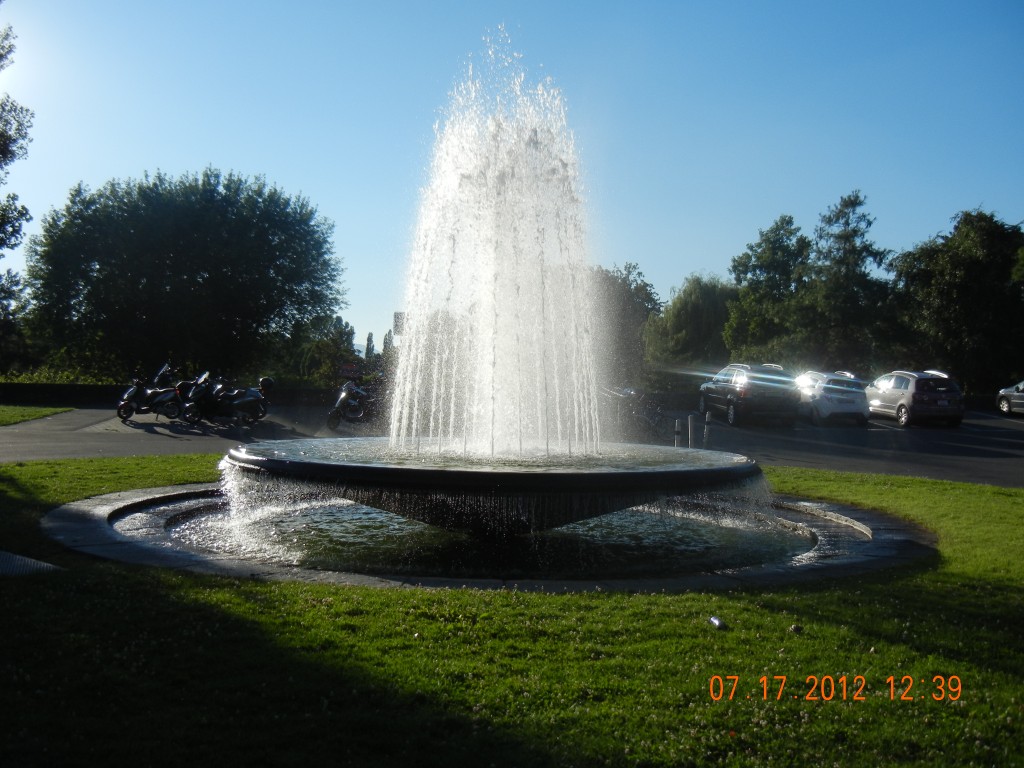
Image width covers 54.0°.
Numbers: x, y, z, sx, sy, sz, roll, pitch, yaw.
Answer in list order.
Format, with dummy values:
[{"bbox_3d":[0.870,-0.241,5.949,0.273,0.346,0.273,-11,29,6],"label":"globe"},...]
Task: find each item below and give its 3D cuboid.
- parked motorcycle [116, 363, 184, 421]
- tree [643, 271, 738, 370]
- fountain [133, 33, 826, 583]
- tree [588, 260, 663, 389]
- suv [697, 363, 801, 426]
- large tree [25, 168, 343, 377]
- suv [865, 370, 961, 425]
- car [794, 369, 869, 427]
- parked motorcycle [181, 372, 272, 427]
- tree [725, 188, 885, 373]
[{"bbox_3d":[-10.019,0.359,27.800,1.850,1.240,0.740,1,0,-12],"label":"parked motorcycle"},{"bbox_3d":[11.891,-3.297,67.000,6.800,8.600,6.800,1,0,0],"label":"tree"},{"bbox_3d":[-0.162,-1.355,12.163,8.500,5.750,8.500,1,0,0],"label":"fountain"},{"bbox_3d":[6.372,-3.027,58.000,5.000,8.000,5.000,1,0,0],"label":"tree"},{"bbox_3d":[6.900,0.180,29.900,1.870,1.740,4.600,1,3,-3],"label":"suv"},{"bbox_3d":[-14.044,-4.297,43.000,13.400,9.800,12.500,1,0,0],"label":"large tree"},{"bbox_3d":[12.230,0.330,31.100,1.780,1.600,4.200,1,3,-2],"label":"suv"},{"bbox_3d":[9.620,0.310,31.000,1.780,1.600,4.250,1,3,0],"label":"car"},{"bbox_3d":[-7.802,0.379,27.200,2.150,1.320,0.800,1,0,-7],"label":"parked motorcycle"},{"bbox_3d":[14.054,-4.033,48.000,7.800,10.100,7.600,1,0,0],"label":"tree"}]

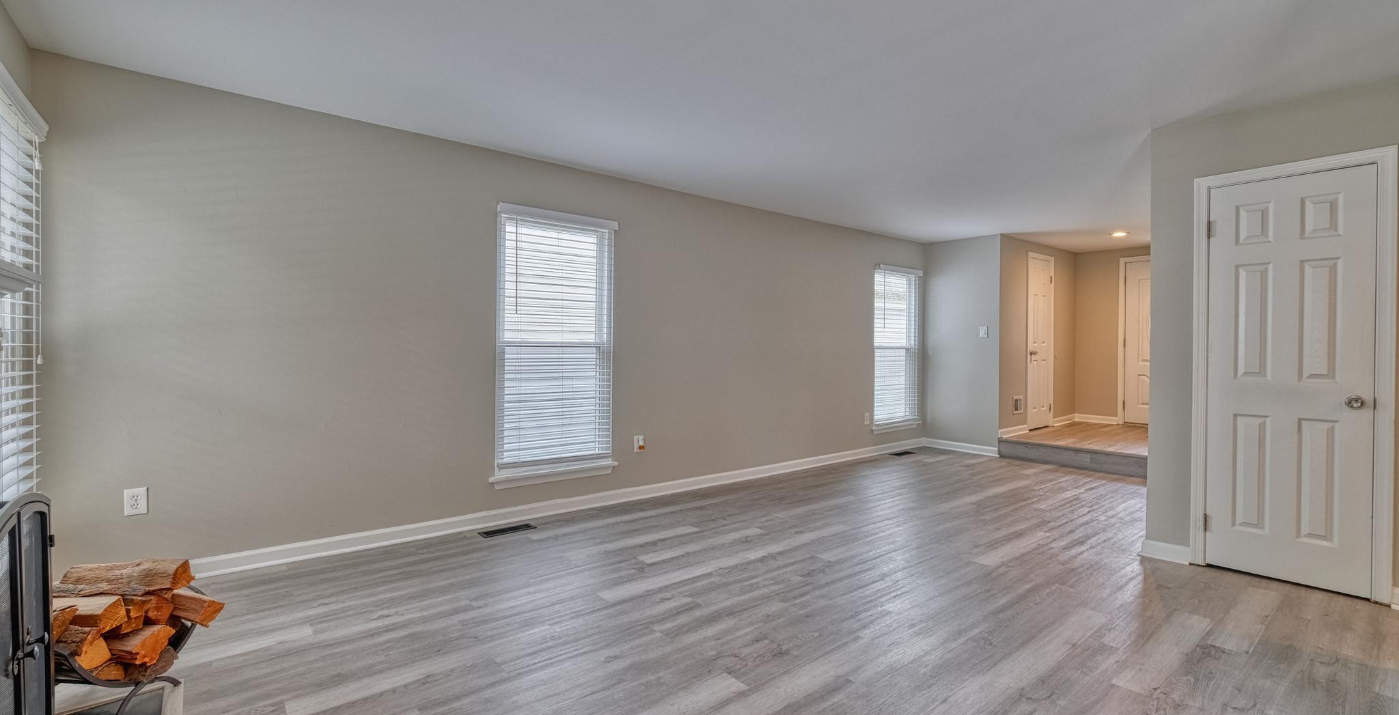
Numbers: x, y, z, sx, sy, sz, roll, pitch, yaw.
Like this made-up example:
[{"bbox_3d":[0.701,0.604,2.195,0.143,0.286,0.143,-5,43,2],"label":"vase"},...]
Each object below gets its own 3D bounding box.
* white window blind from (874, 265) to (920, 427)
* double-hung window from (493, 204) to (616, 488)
[{"bbox_3d":[2.256,-0.129,6.611,0.840,1.740,0.070,0,1,-38],"label":"white window blind"},{"bbox_3d":[-0.998,-0.063,4.074,0.910,1.830,0.100,0,1,-38],"label":"double-hung window"}]

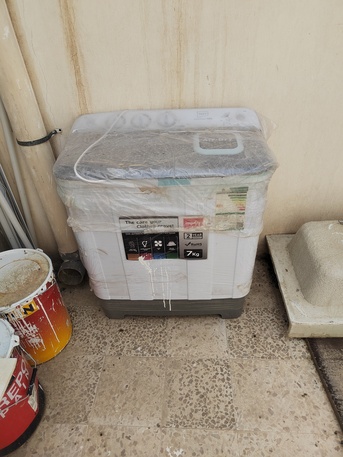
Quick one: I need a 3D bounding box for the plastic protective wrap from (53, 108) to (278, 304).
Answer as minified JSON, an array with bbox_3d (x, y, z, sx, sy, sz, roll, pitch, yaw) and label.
[{"bbox_3d":[-0.002,-0.081,1.309,0.715,0.738,0.440,0,37,4],"label":"plastic protective wrap"}]

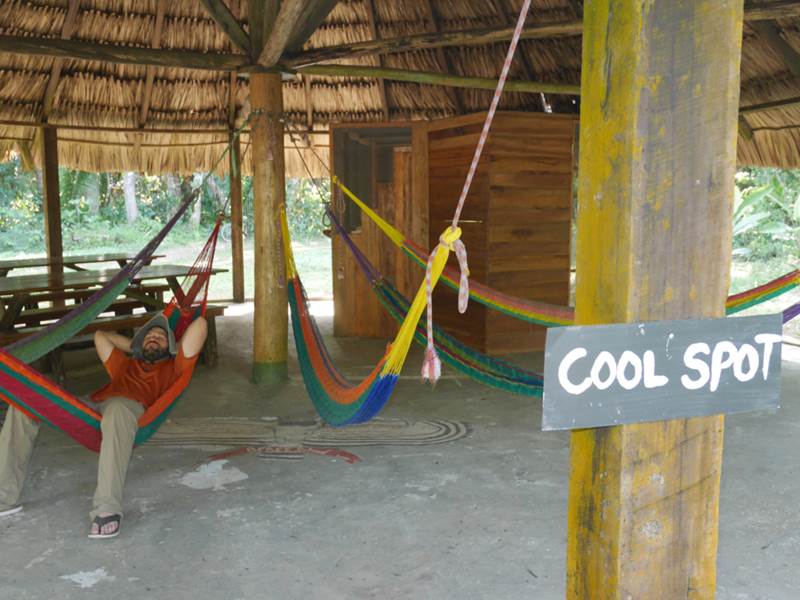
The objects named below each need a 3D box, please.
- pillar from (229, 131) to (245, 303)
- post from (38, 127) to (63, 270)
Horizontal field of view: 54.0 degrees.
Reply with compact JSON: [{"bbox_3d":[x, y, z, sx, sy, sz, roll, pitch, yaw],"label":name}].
[{"bbox_3d":[-2.514,-1.253,12.038,0.160,2.566,0.160,-2,7,-14],"label":"pillar"},{"bbox_3d":[-4.944,-1.221,11.211,0.180,2.446,0.180,-5,8,-38],"label":"post"}]

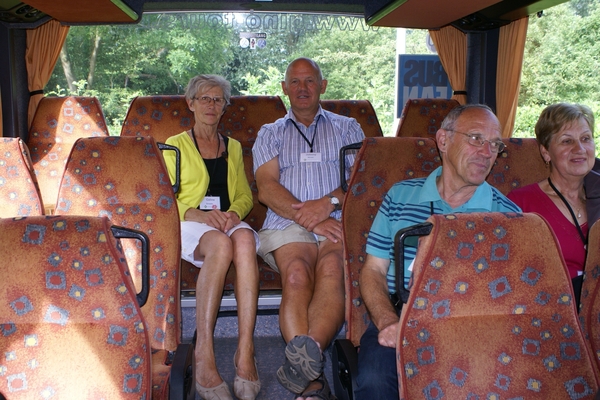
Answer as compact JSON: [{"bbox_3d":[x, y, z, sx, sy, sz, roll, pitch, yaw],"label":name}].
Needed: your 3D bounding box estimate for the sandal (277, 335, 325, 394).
[{"bbox_3d":[0.022,0.444,1.441,0.110,0.285,0.100,33,44,9],"label":"sandal"}]

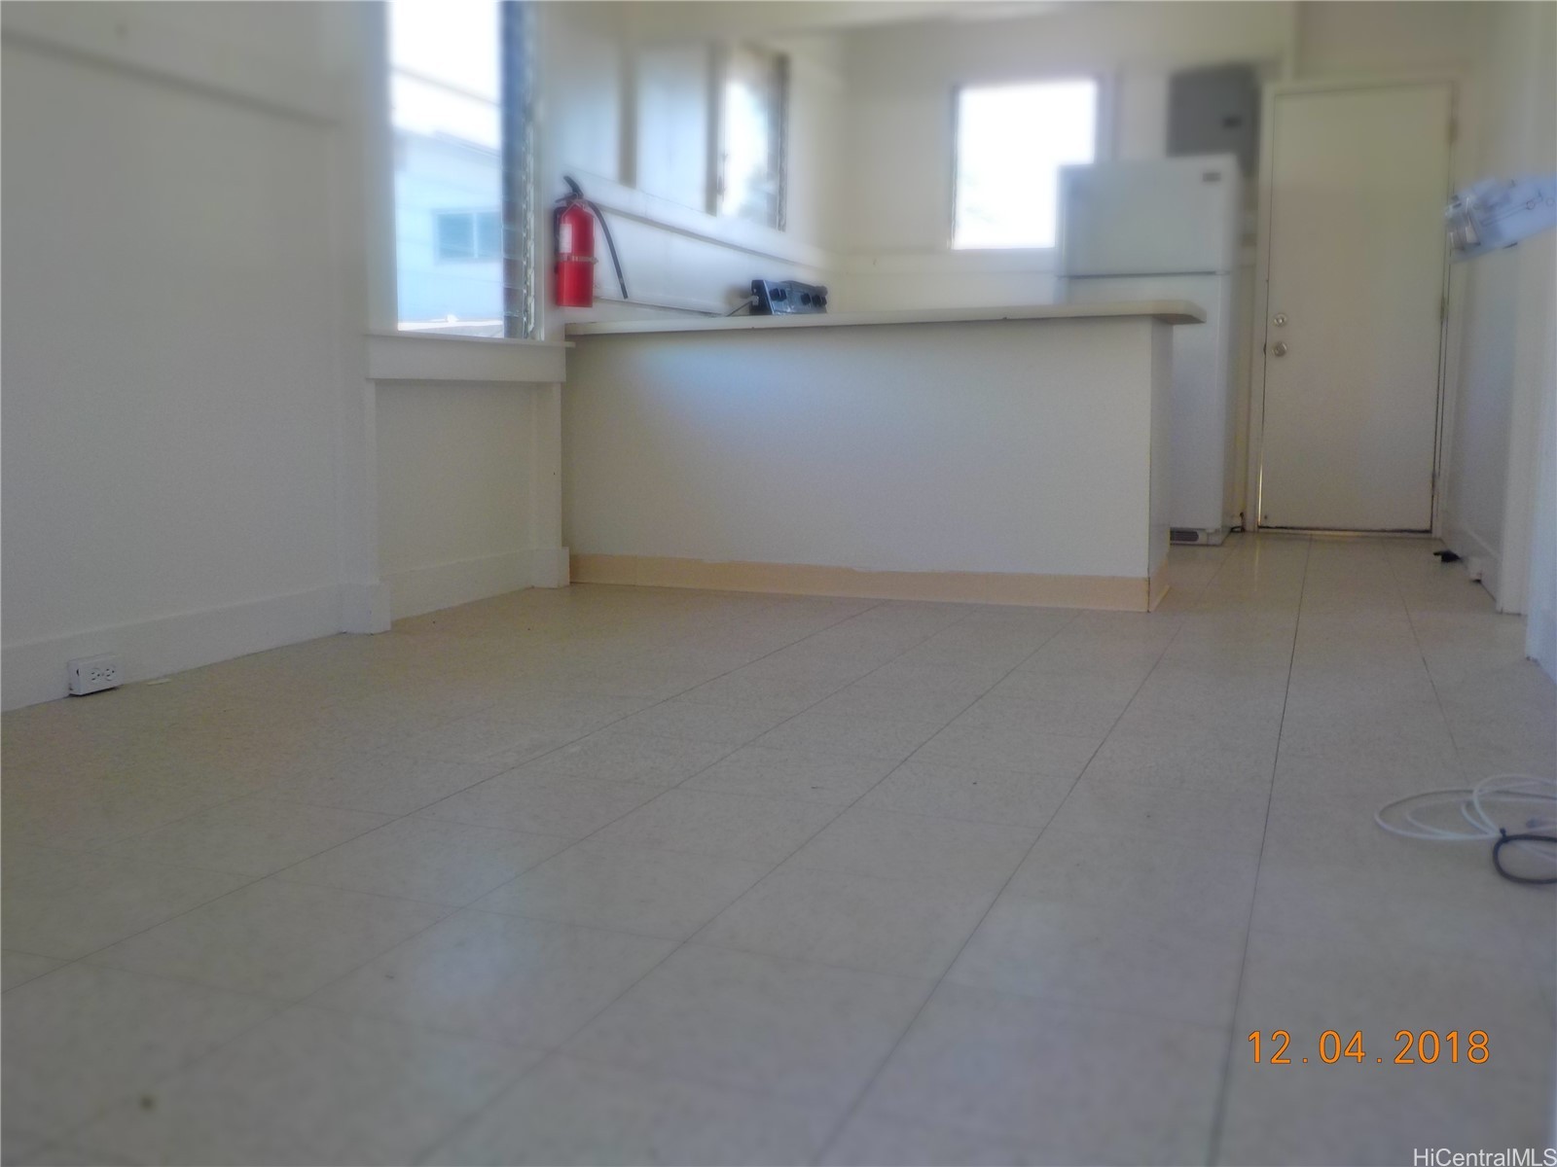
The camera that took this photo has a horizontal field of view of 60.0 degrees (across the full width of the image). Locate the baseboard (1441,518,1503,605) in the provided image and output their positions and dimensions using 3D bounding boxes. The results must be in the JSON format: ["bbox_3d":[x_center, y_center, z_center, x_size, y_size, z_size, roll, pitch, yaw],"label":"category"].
[{"bbox_3d":[2.754,-0.155,5.388,0.022,0.140,2.350,3,8,22],"label":"baseboard"}]

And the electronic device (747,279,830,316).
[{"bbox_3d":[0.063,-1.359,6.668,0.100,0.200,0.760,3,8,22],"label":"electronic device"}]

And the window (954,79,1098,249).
[{"bbox_3d":[1.290,-2.175,7.059,0.765,0.830,0.080,3,8,22],"label":"window"}]

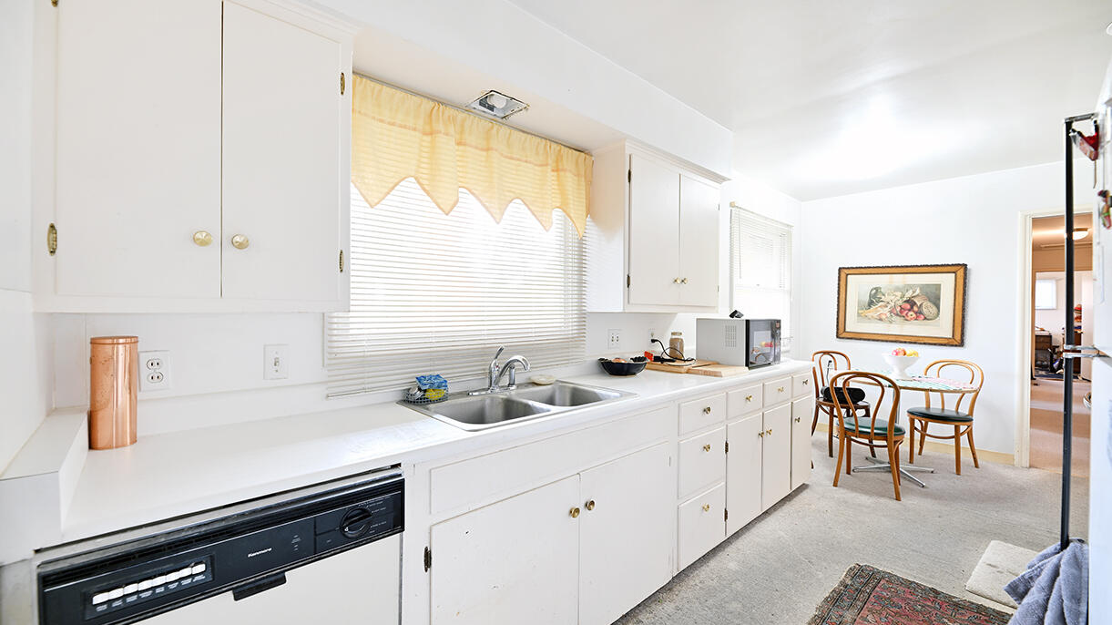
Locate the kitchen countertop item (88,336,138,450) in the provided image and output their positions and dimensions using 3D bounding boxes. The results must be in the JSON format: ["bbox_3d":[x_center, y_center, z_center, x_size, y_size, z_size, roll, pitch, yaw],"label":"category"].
[{"bbox_3d":[-1.161,0.209,1.136,0.088,0.284,0.088,0,0,-42],"label":"kitchen countertop item"}]

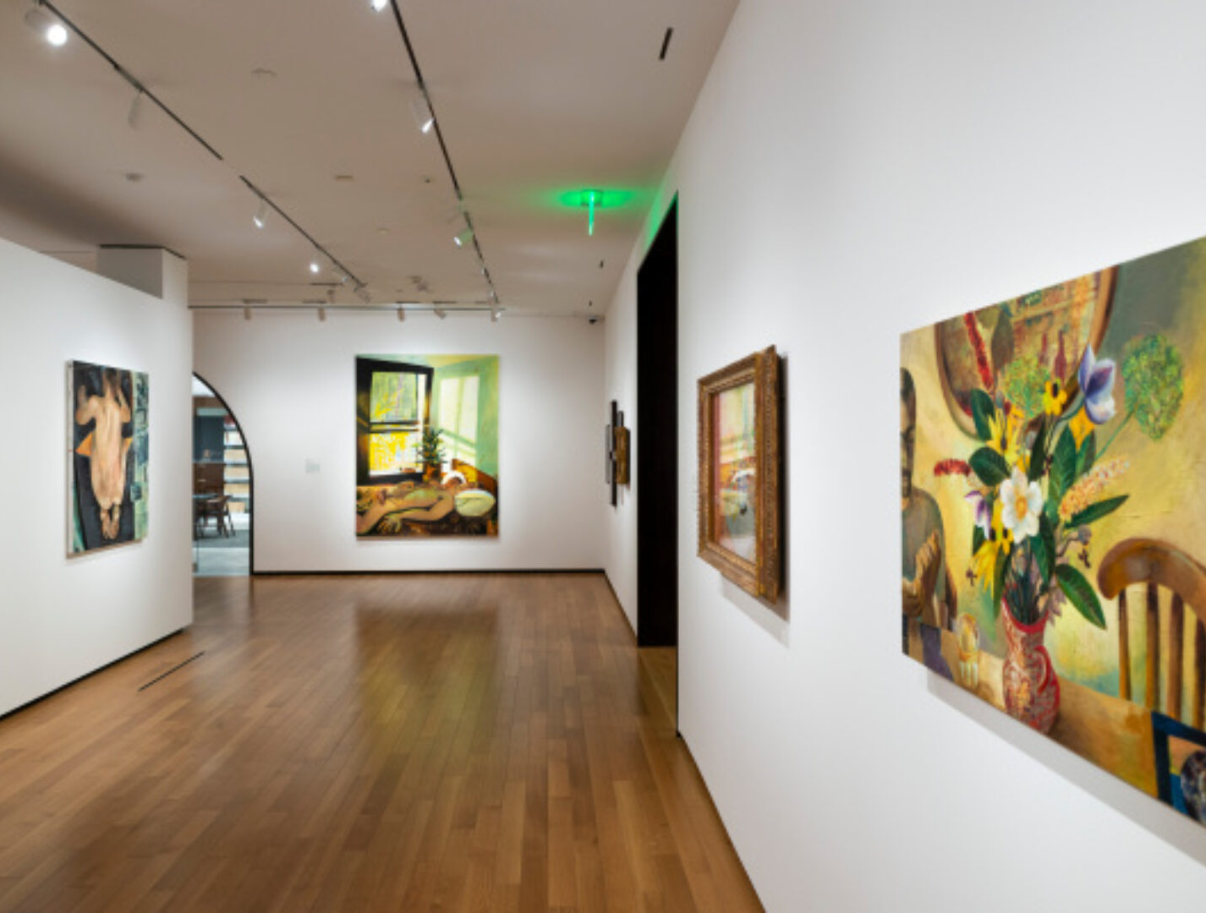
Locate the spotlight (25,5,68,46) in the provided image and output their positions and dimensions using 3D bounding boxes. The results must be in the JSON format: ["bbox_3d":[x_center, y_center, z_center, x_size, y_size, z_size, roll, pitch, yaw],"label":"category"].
[{"bbox_3d":[-2.057,-1.591,3.371,0.146,0.126,0.080,0,1,34],"label":"spotlight"}]

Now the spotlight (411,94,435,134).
[{"bbox_3d":[-0.818,-1.553,4.134,0.116,0.156,0.075,0,0,18],"label":"spotlight"}]

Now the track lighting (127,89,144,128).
[{"bbox_3d":[-2.162,-1.611,4.227,0.070,0.151,0.111,0,1,-40],"label":"track lighting"}]

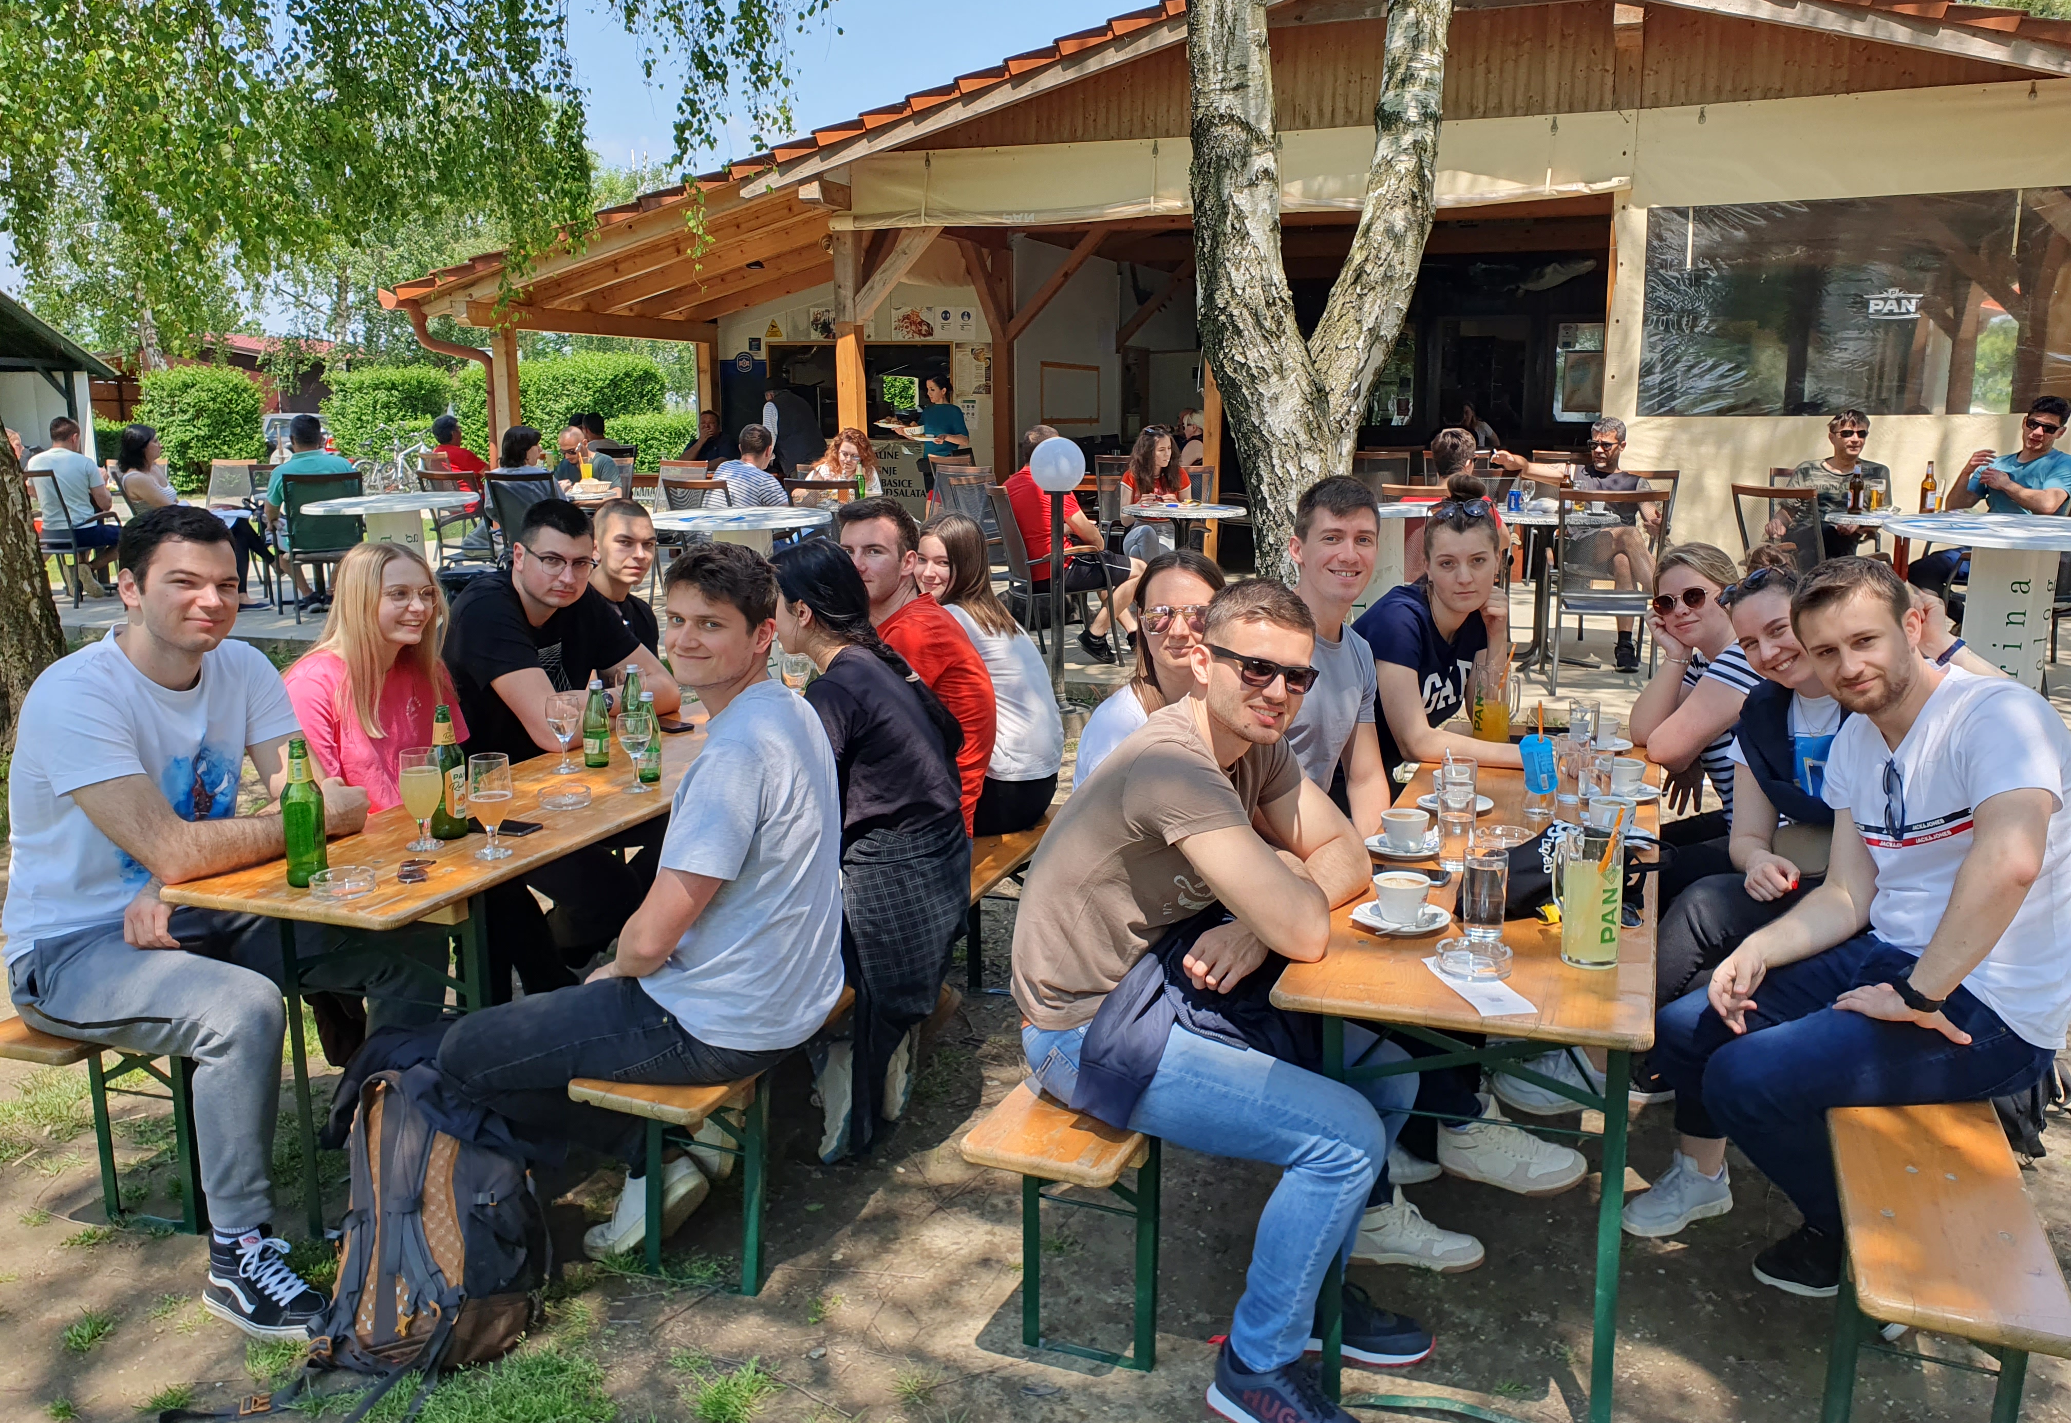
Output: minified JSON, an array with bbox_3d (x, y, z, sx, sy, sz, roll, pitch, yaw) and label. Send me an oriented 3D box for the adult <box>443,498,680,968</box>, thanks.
[{"bbox_3d":[-1.219,0.121,4.217,0.720,1.400,0.600,7,14,35],"label":"adult"}]

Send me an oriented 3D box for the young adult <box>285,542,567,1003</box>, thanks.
[{"bbox_3d":[-1.405,0.277,3.454,0.720,1.300,0.480,6,13,29],"label":"young adult"}]

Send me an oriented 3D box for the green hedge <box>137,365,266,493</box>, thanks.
[{"bbox_3d":[-14.267,-4.820,26.374,2.000,2.120,1.900,-6,13,-27],"label":"green hedge"}]

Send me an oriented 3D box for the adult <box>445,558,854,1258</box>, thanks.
[{"bbox_3d":[-0.712,0.383,2.897,0.780,1.385,0.540,3,12,19],"label":"adult"}]

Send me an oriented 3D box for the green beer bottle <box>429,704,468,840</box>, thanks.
[{"bbox_3d":[-1.157,0.112,3.046,0.071,0.260,0.071,-5,12,-21],"label":"green beer bottle"}]

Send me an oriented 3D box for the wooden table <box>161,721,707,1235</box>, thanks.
[{"bbox_3d":[-0.970,0.511,3.711,0.500,0.770,2.200,3,11,16],"label":"wooden table"}]

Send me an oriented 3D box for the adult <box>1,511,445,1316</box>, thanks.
[{"bbox_3d":[-1.525,0.324,2.955,0.820,1.410,0.570,6,13,26],"label":"adult"}]

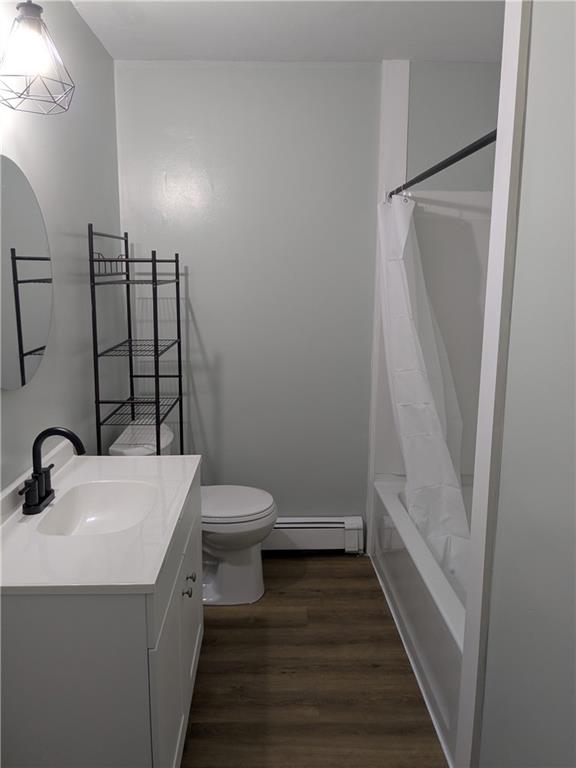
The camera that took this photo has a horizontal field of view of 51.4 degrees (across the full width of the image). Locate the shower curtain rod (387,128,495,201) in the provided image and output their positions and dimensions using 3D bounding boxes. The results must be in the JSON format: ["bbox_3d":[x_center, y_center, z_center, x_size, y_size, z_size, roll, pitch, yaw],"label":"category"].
[{"bbox_3d":[0.558,-0.799,2.223,0.032,0.032,1.510,0,10,-4],"label":"shower curtain rod"}]

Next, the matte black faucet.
[{"bbox_3d":[-0.652,0.232,1.693,0.165,0.225,0.210,0,10,-2],"label":"matte black faucet"}]

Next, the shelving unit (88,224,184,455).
[{"bbox_3d":[-0.651,0.175,2.746,0.260,1.710,0.615,0,10,-2],"label":"shelving unit"}]

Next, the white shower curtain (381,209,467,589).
[{"bbox_3d":[0.602,0.002,2.709,0.300,1.740,0.760,0,10,-2],"label":"white shower curtain"}]

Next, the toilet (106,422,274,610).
[{"bbox_3d":[-0.420,0.630,2.849,0.735,0.780,0.460,0,10,-2],"label":"toilet"}]

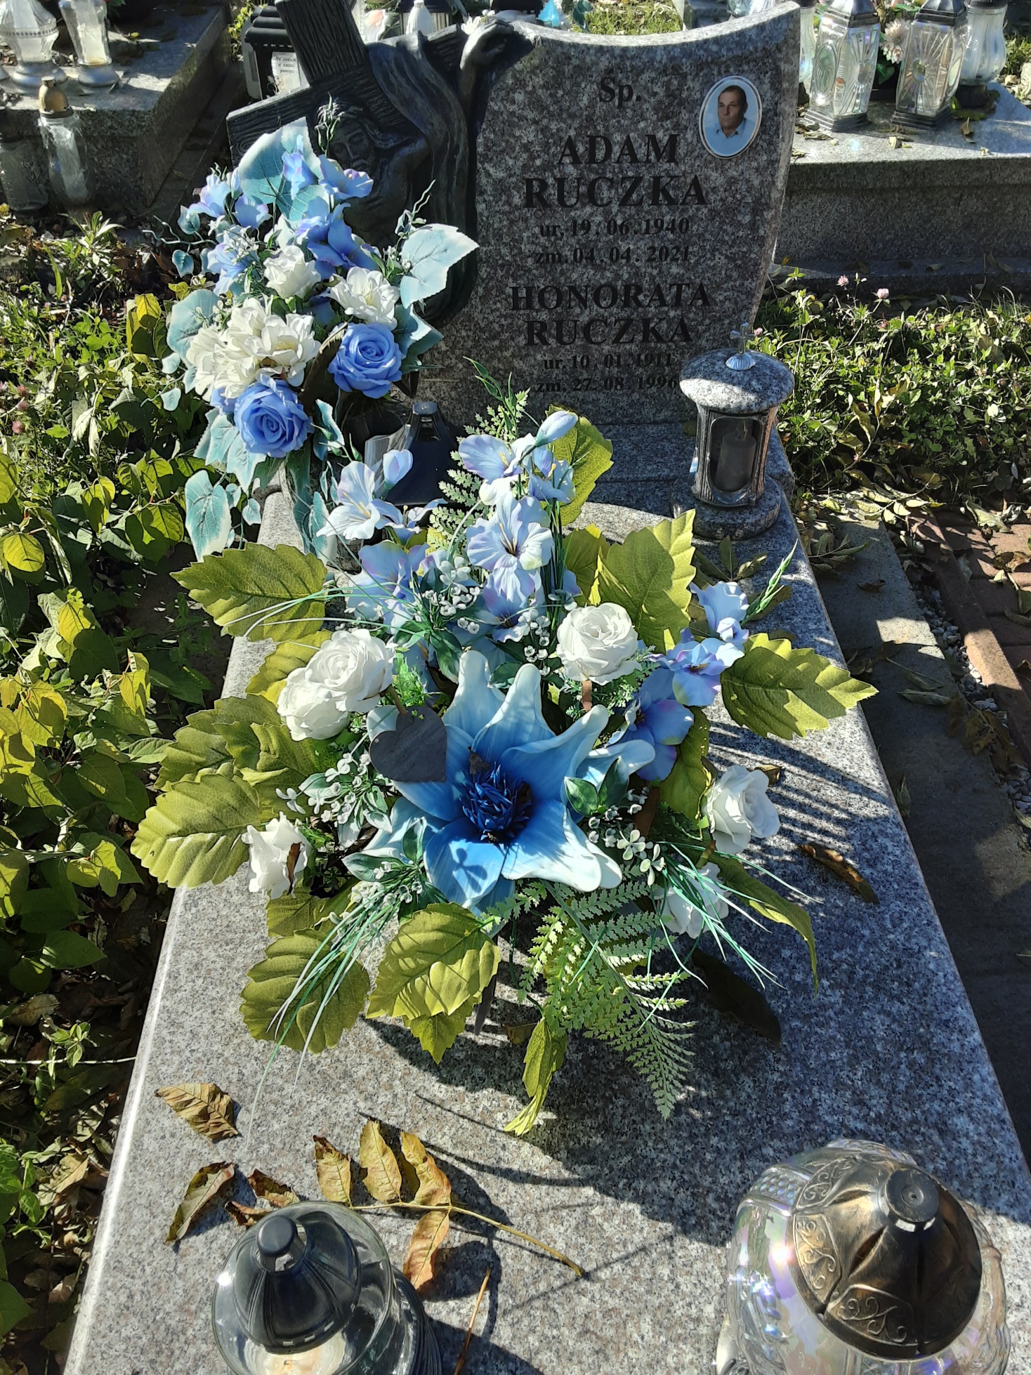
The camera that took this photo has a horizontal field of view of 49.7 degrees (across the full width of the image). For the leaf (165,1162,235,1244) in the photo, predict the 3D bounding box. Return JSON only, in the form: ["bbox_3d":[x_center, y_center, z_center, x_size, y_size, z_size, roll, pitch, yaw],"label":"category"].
[{"bbox_3d":[-0.265,0.434,0.940,0.036,0.025,0.075,22,47,23],"label":"leaf"}]

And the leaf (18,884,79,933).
[{"bbox_3d":[-0.577,0.274,1.374,0.075,0.028,0.066,7,43,7],"label":"leaf"}]

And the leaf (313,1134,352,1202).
[{"bbox_3d":[-0.157,0.418,0.965,0.033,0.016,0.067,-21,47,-21],"label":"leaf"}]

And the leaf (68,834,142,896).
[{"bbox_3d":[-0.507,0.218,1.375,0.104,0.030,0.062,19,46,19],"label":"leaf"}]

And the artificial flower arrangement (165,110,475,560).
[{"bbox_3d":[-0.271,-0.488,1.561,0.420,0.540,0.370,-4,43,-4],"label":"artificial flower arrangement"}]

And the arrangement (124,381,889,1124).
[{"bbox_3d":[0.012,0.032,1.127,0.740,0.370,0.720,-1,43,-1],"label":"arrangement"}]

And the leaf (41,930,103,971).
[{"bbox_3d":[-0.543,0.324,1.363,0.076,0.025,0.058,6,43,6],"label":"leaf"}]

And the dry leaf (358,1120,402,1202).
[{"bbox_3d":[-0.115,0.412,0.968,0.034,0.018,0.077,-16,45,-17],"label":"dry leaf"}]

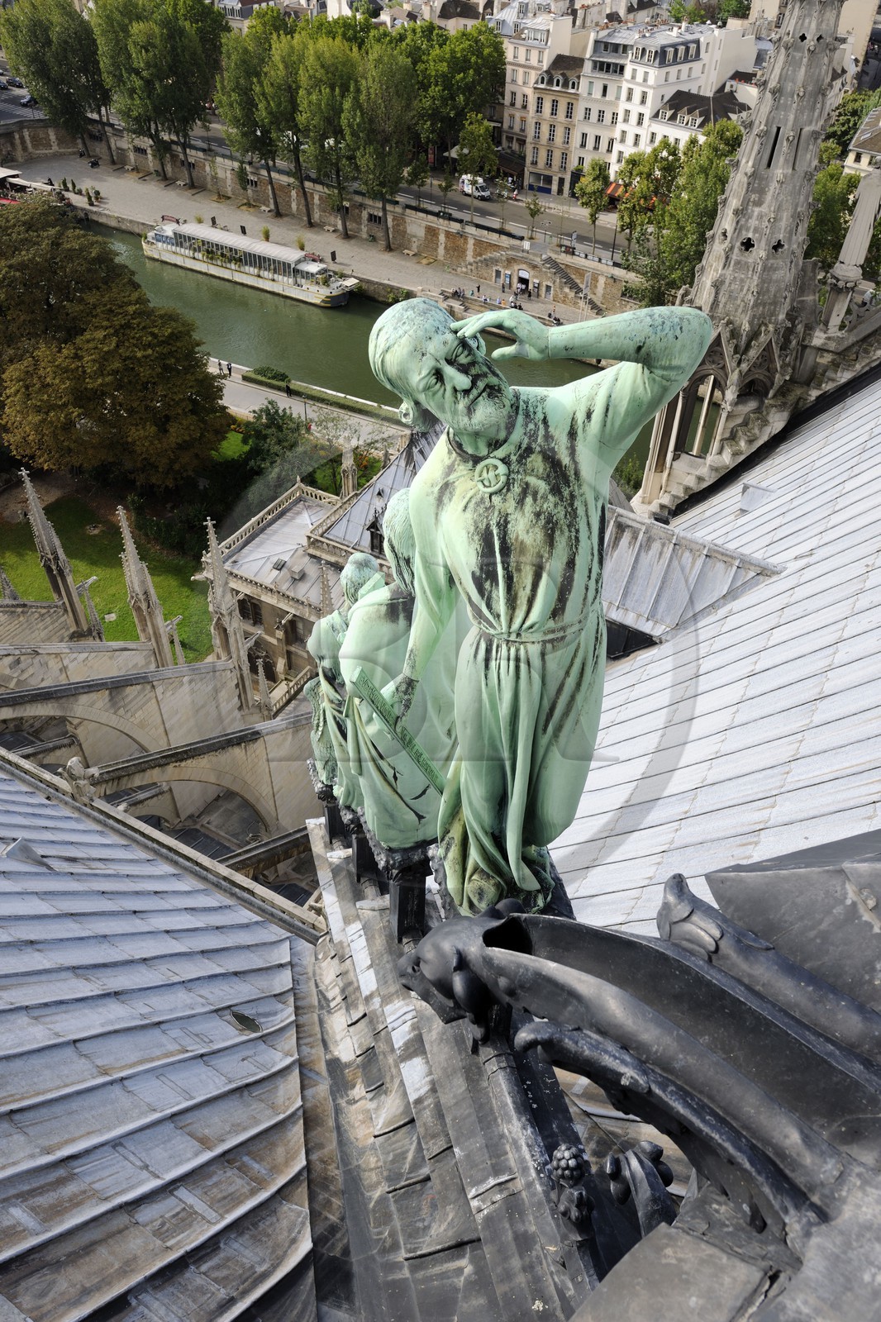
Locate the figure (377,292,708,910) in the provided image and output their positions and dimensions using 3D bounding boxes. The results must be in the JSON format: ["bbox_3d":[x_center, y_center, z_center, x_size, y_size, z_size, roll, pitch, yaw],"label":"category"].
[{"bbox_3d":[0.278,0.115,3.958,1.150,3.400,0.950,3,43,2],"label":"figure"}]

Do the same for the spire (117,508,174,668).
[{"bbox_3d":[-12.550,-2.800,37.230,1.100,8.800,1.100,23,47,21],"label":"spire"}]

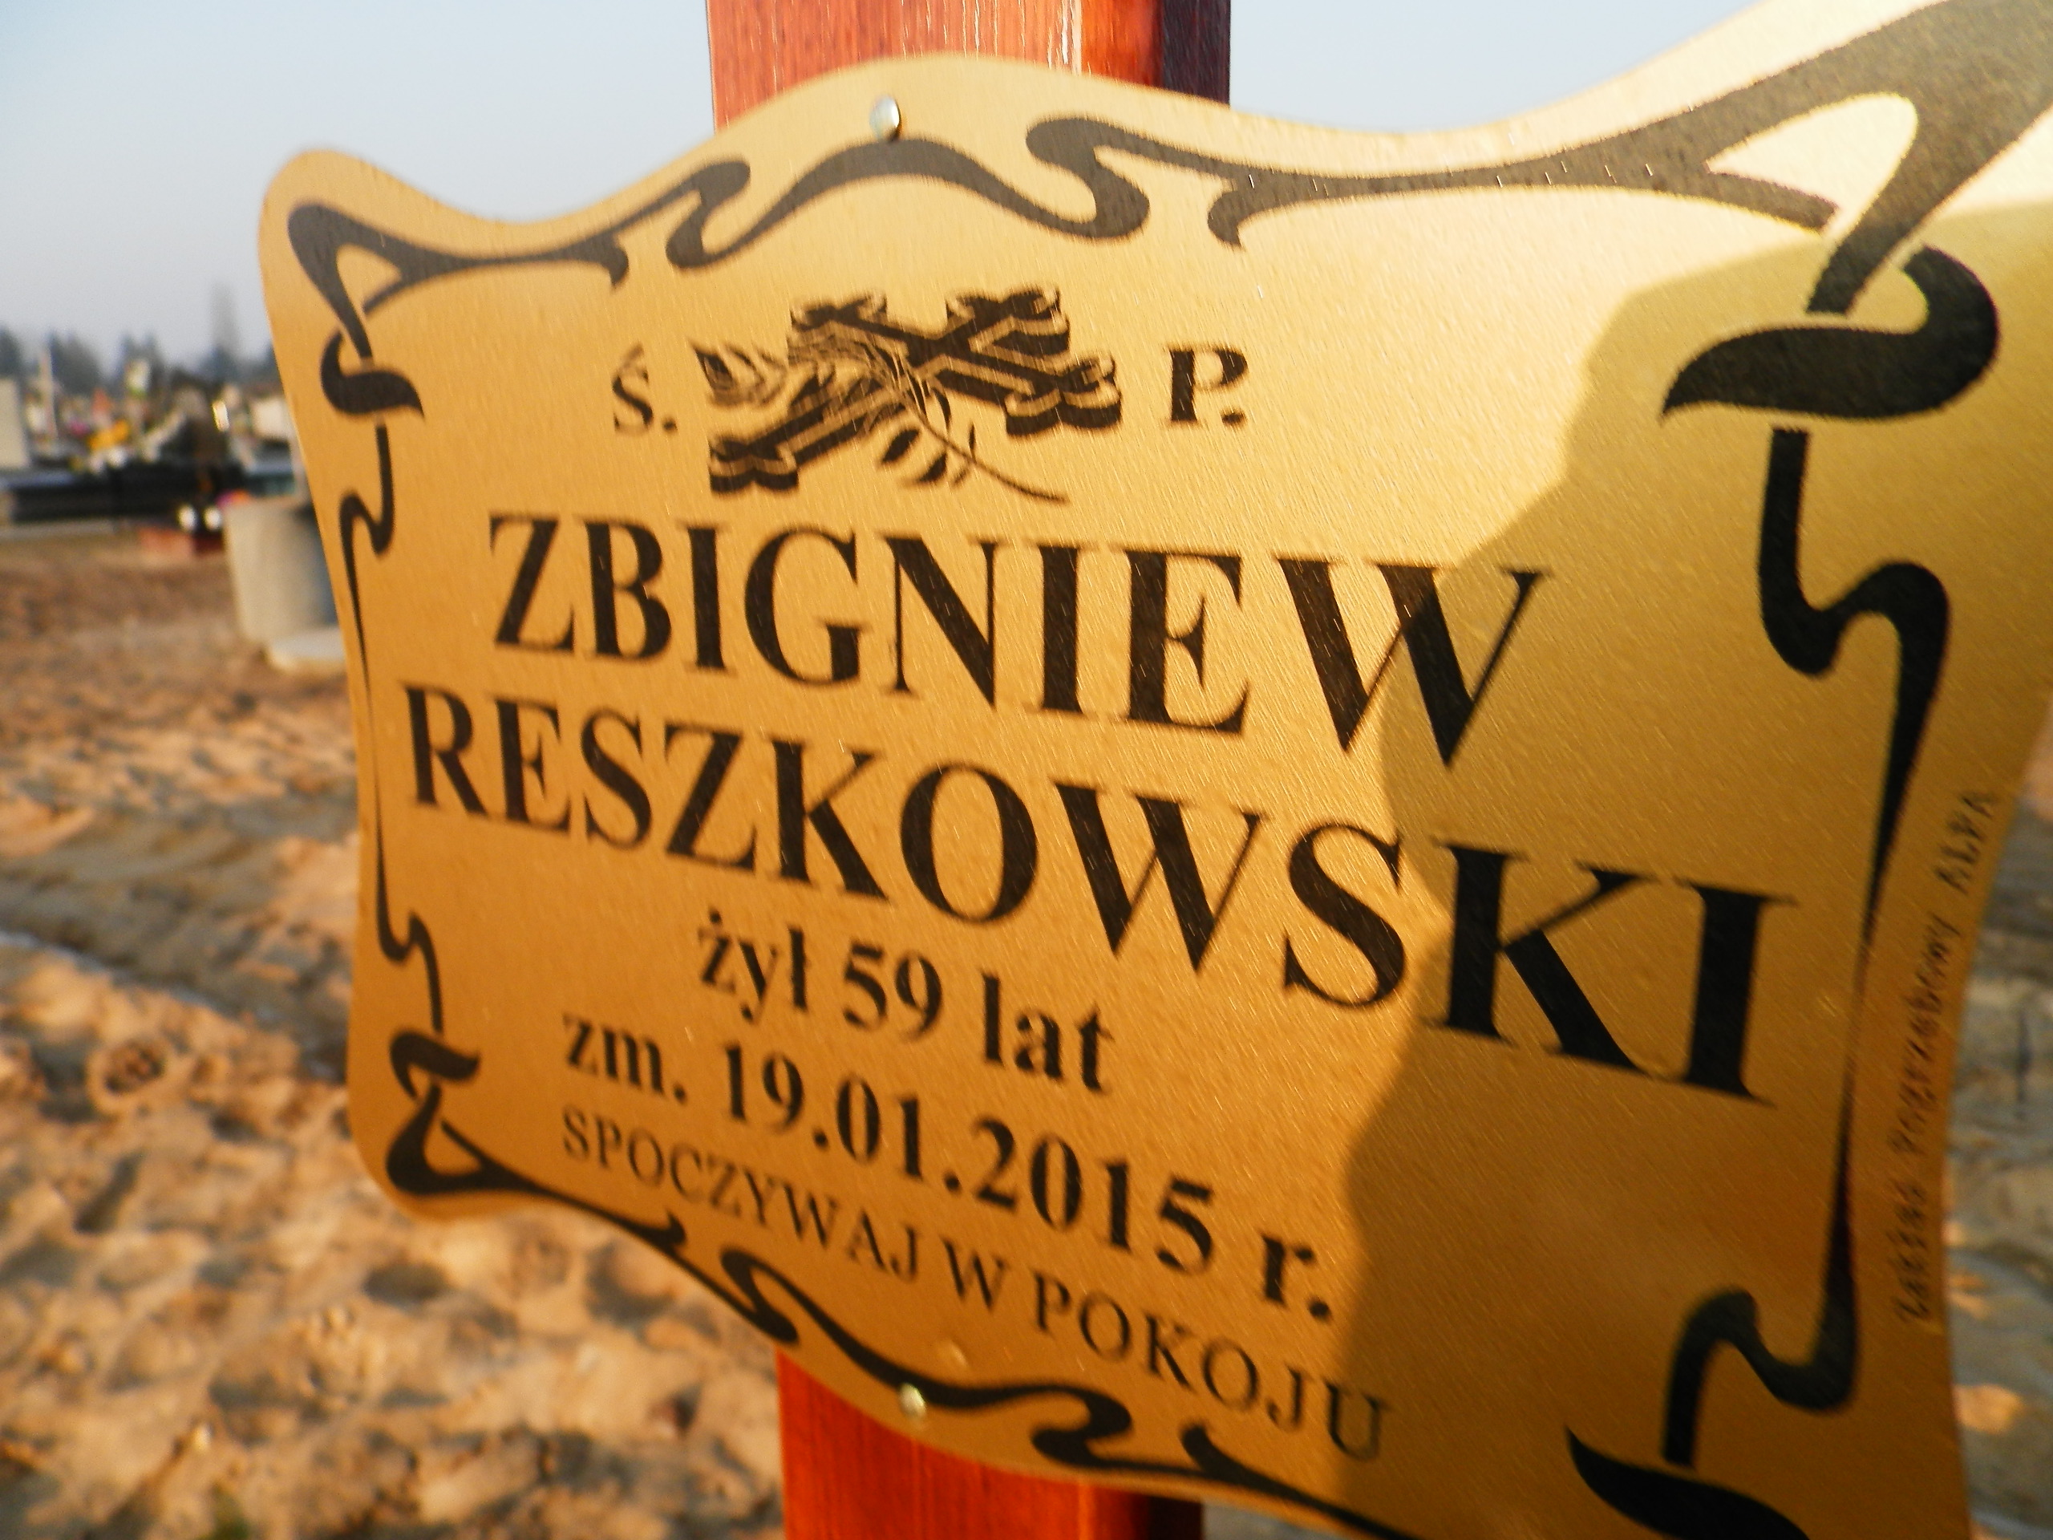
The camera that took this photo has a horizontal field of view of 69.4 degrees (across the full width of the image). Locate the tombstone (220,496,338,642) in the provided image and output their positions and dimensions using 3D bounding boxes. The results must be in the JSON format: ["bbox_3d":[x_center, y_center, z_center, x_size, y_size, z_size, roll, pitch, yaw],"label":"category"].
[{"bbox_3d":[-3.647,-0.986,7.342,0.530,0.610,0.530,-7,16,-25],"label":"tombstone"}]

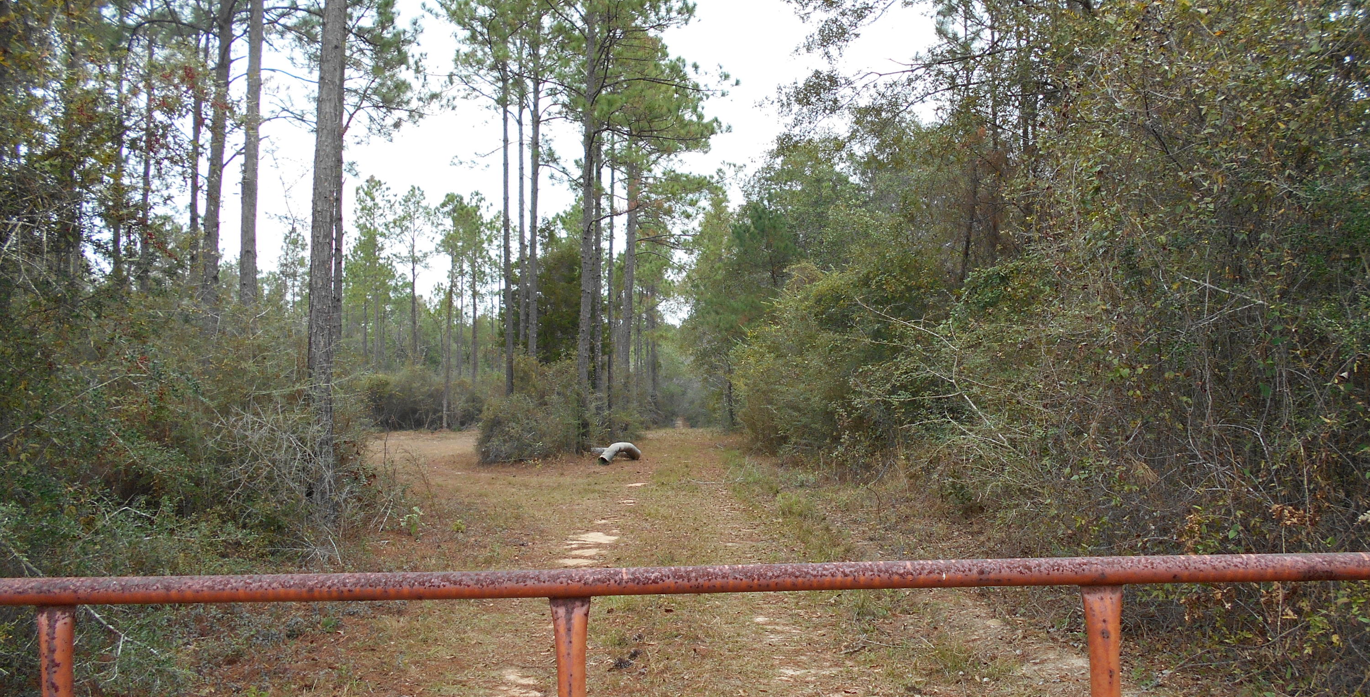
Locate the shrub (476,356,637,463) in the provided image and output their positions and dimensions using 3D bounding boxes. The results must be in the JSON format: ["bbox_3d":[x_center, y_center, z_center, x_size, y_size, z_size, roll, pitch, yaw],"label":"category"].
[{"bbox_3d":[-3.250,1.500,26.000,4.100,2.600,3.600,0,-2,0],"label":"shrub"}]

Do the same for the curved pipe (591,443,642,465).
[{"bbox_3d":[-1.680,2.590,25.400,1.200,0.530,0.600,2,-3,-37],"label":"curved pipe"}]

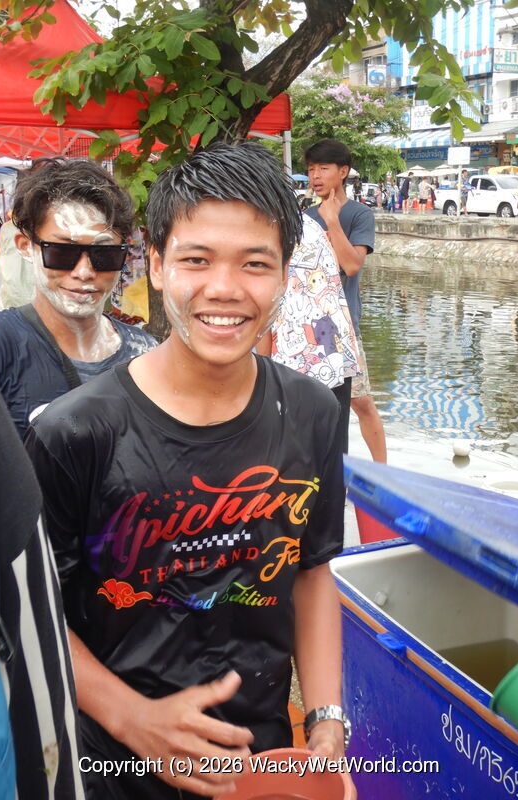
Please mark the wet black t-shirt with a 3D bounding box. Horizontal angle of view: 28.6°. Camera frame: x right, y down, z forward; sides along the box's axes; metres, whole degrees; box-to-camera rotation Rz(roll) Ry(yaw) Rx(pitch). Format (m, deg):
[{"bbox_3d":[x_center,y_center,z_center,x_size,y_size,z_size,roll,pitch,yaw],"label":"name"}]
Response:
[{"bbox_3d":[-0.090,0.270,1.330,0.440,0.620,0.250,-5,17,-21],"label":"wet black t-shirt"}]

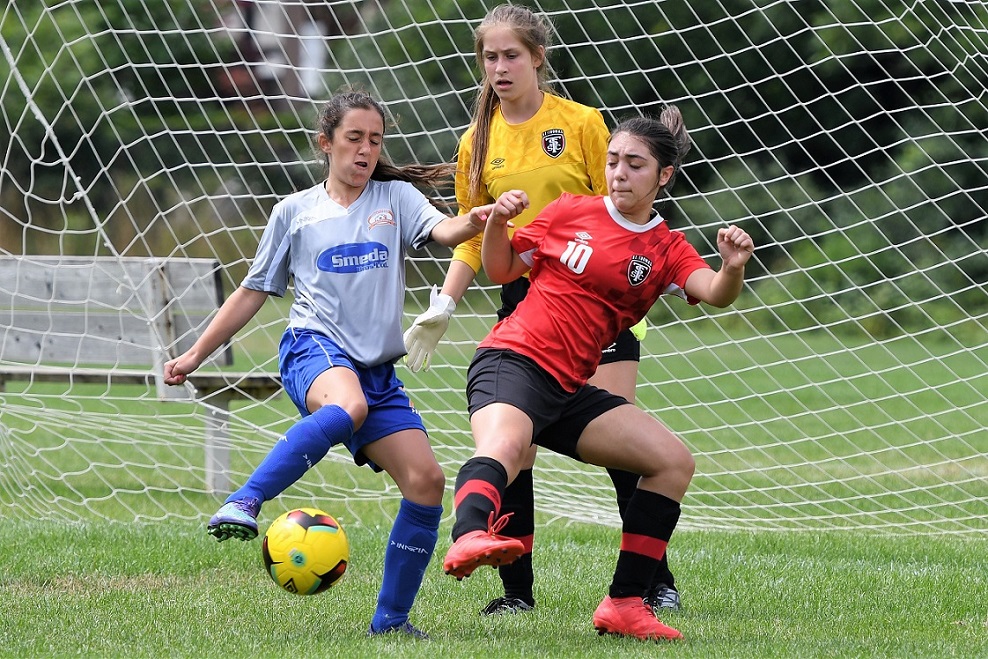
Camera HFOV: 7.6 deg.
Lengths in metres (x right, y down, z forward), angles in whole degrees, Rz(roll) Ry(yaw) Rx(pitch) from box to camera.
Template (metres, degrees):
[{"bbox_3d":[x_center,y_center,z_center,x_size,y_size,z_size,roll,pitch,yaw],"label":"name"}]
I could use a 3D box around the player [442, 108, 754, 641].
[{"bbox_3d":[0.265,0.115,19.000,0.800,1.365,0.720,0,2,-3],"label":"player"}]

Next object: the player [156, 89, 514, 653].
[{"bbox_3d":[-0.390,0.089,19.100,0.920,1.410,0.660,0,2,-5],"label":"player"}]

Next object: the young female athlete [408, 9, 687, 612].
[{"bbox_3d":[0.125,-0.054,19.950,0.730,1.645,0.470,0,2,11],"label":"young female athlete"}]

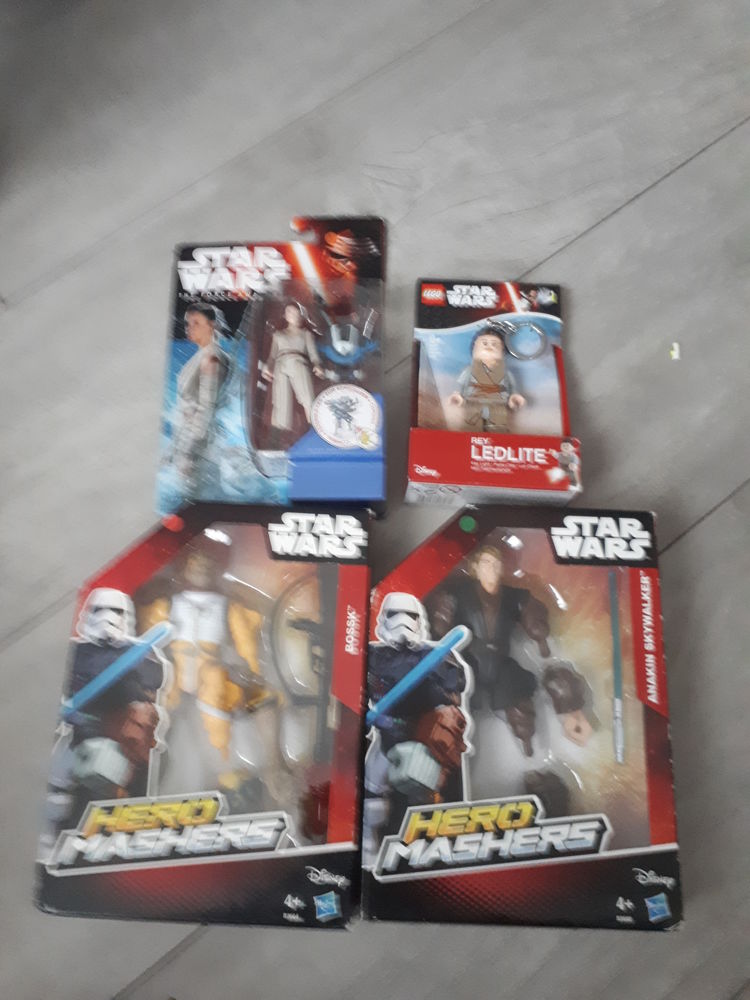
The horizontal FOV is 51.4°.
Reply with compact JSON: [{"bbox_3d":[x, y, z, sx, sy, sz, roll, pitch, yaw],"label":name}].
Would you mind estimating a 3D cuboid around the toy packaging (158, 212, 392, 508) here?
[{"bbox_3d":[-0.064,-0.097,0.487,0.142,0.037,0.209,0,75,0],"label":"toy packaging"}]

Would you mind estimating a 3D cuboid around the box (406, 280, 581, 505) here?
[{"bbox_3d":[0.073,-0.076,0.481,0.098,0.039,0.152,2,75,1],"label":"box"}]

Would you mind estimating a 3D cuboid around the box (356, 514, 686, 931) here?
[{"bbox_3d":[0.073,0.110,0.424,0.153,0.054,0.206,2,75,0],"label":"box"}]

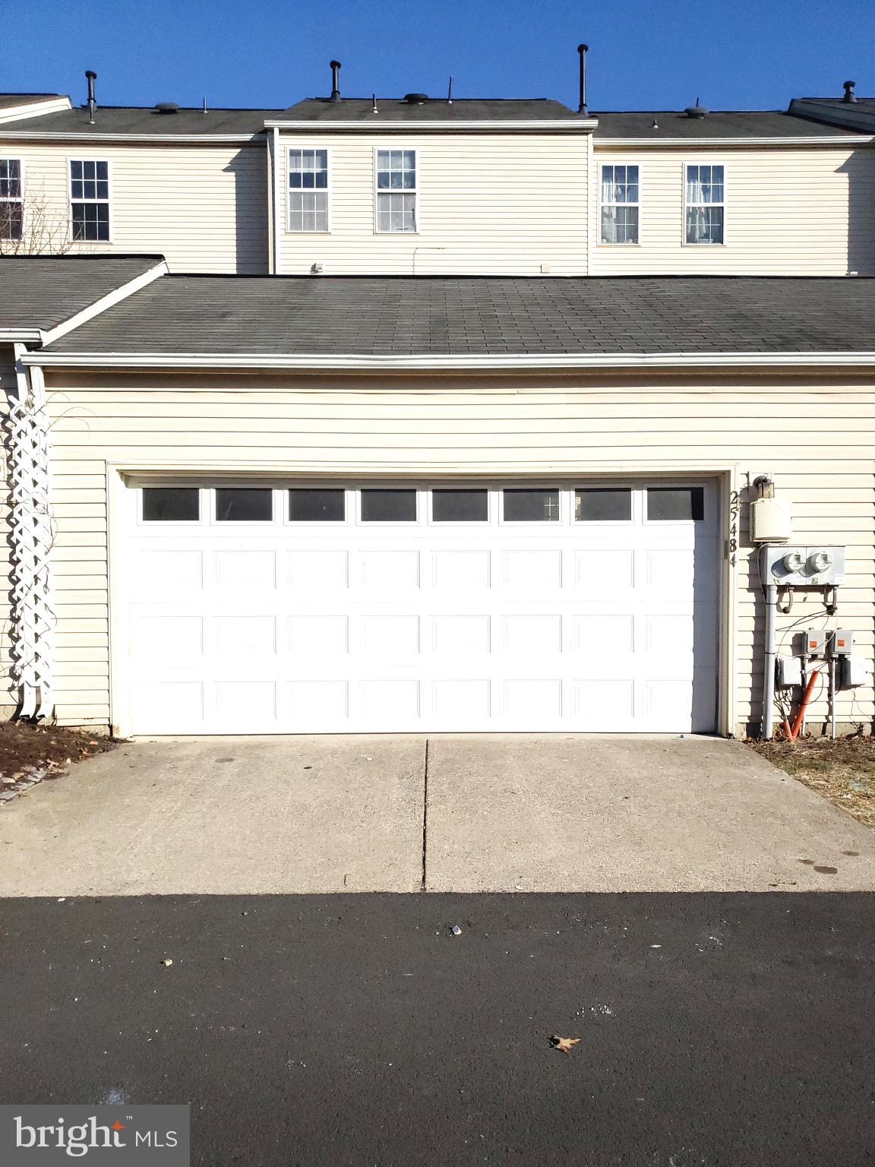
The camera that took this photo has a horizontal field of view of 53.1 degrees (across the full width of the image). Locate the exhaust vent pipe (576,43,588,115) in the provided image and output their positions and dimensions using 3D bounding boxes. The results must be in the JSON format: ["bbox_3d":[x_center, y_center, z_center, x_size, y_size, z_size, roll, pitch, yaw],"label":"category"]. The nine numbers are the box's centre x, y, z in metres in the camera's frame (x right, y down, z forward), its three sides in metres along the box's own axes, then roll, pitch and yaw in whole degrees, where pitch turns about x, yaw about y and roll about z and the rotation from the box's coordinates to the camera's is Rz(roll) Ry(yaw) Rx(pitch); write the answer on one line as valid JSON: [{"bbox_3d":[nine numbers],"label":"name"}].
[{"bbox_3d":[2.817,-9.770,17.000,0.205,1.390,0.205,0,2,0],"label":"exhaust vent pipe"}]

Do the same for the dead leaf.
[{"bbox_3d":[0.408,1.470,2.799,0.094,0.025,0.075,0,2,0],"label":"dead leaf"}]

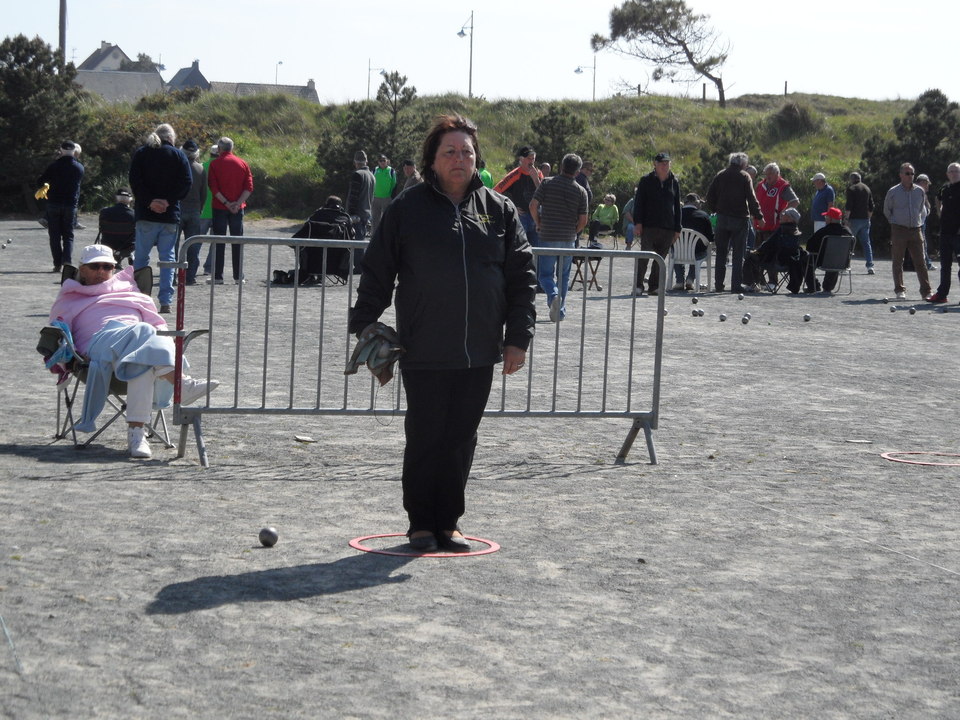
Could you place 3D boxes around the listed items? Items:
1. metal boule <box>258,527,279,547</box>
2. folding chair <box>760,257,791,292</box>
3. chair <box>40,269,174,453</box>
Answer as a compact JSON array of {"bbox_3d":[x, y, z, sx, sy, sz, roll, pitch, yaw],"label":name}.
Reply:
[{"bbox_3d":[-0.818,0.684,8.580,0.074,0.074,0.074,2,5,0],"label":"metal boule"},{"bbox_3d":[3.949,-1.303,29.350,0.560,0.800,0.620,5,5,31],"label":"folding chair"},{"bbox_3d":[-1.870,-0.020,11.680,0.850,0.920,0.640,0,5,-20],"label":"chair"}]

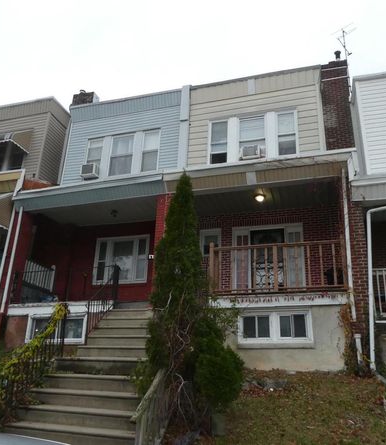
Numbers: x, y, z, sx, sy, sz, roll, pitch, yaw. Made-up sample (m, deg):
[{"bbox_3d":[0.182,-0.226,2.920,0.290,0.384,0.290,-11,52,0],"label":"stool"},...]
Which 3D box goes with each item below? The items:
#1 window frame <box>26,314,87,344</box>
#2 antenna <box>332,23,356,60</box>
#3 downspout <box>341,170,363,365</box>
[{"bbox_3d":[-3.123,2.463,9.462,1.566,0.640,0.130,-5,-20,18],"label":"window frame"},{"bbox_3d":[4.335,-5.116,11.759,0.620,1.130,0.420,-15,-25,40],"label":"antenna"},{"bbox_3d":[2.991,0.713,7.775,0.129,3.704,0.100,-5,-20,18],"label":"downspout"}]

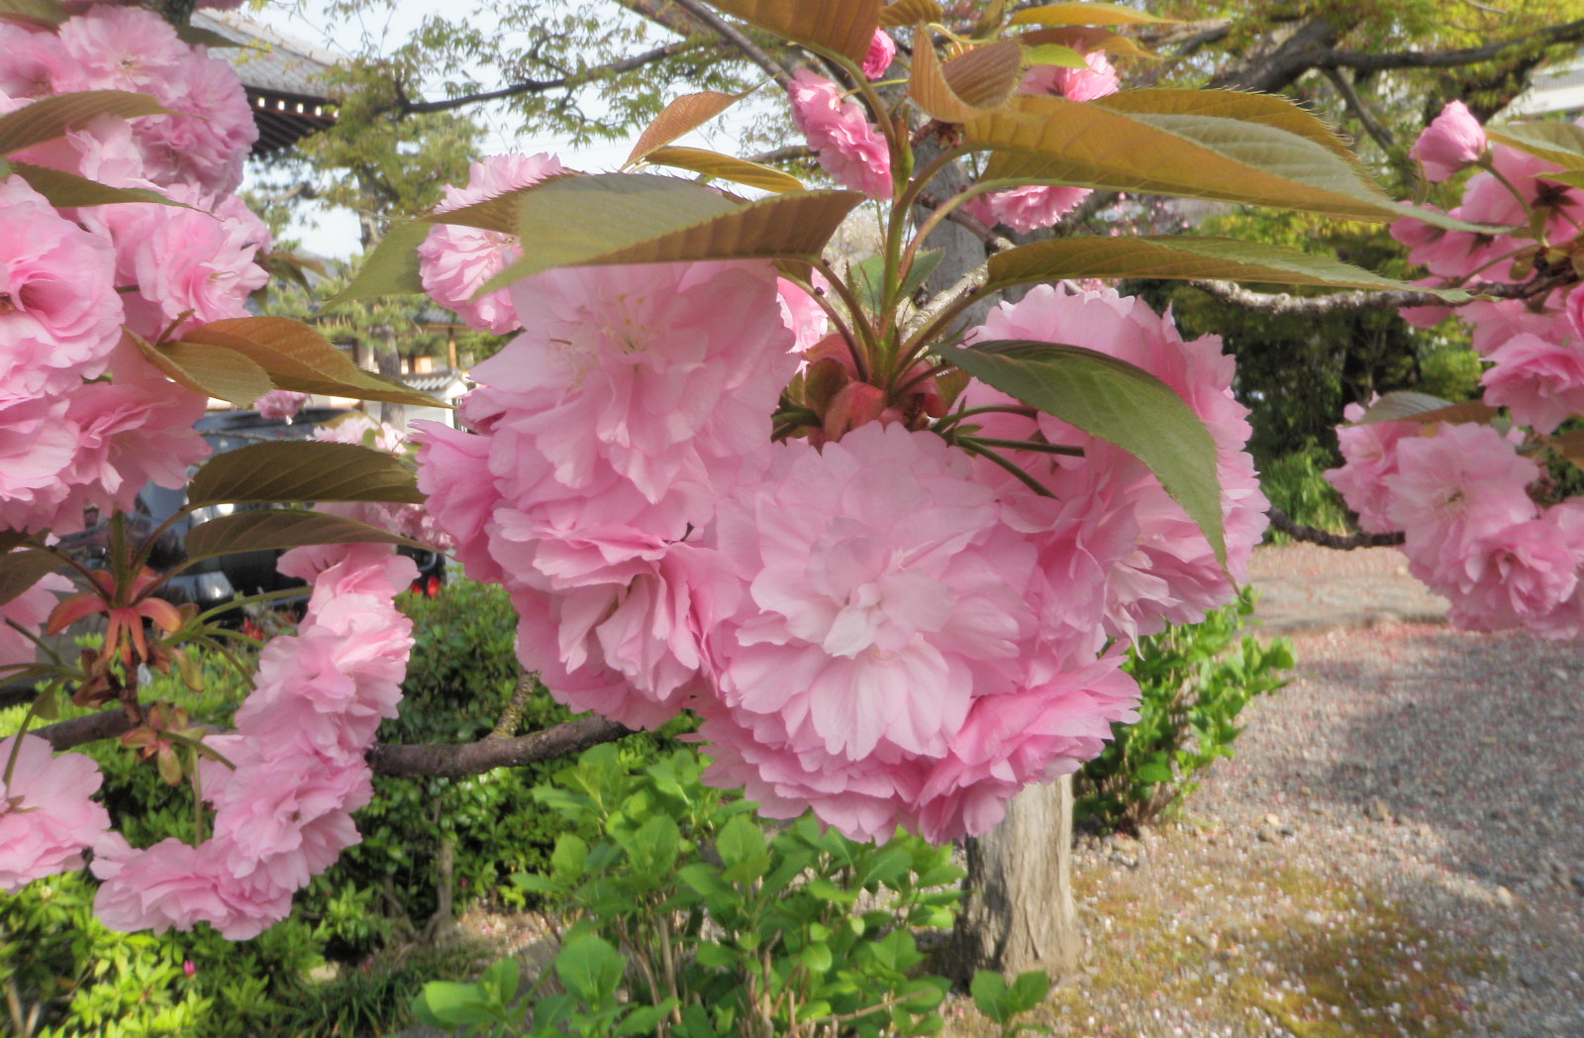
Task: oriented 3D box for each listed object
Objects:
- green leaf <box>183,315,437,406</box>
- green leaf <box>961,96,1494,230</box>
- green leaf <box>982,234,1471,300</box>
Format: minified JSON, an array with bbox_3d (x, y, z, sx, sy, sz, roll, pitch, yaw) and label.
[{"bbox_3d":[-0.143,-0.047,0.380,0.073,0.017,0.032,15,4,0],"label":"green leaf"},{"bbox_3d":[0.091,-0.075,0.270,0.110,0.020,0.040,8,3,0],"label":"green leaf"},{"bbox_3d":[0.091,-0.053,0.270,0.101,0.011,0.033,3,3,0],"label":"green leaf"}]

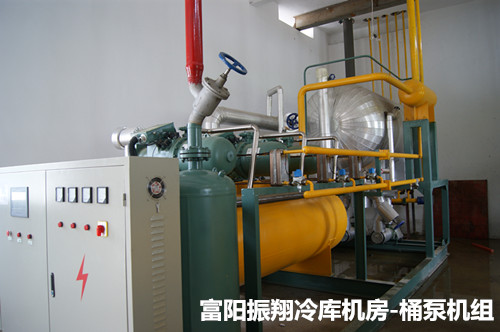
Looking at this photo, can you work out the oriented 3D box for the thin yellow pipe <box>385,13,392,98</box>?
[{"bbox_3d":[3.030,-2.310,8.170,0.042,1.950,0.042,-2,-1,32],"label":"thin yellow pipe"}]

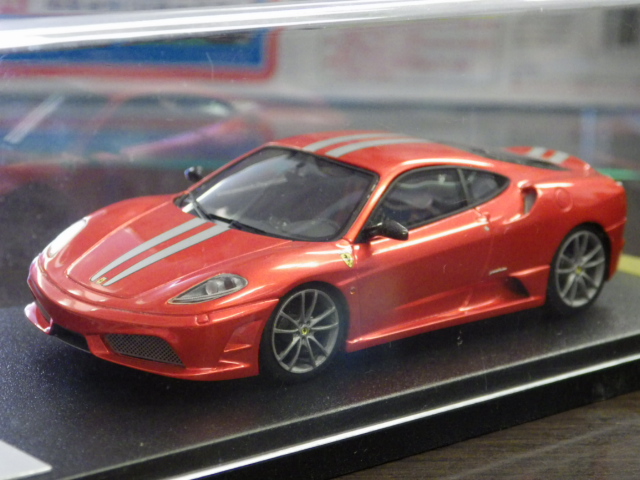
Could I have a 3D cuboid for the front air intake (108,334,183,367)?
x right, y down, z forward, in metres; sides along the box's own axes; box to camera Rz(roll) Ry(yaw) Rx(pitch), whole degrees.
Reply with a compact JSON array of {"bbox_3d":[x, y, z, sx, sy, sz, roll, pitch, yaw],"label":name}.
[{"bbox_3d":[-0.024,0.015,0.260,0.012,0.004,0.002,12,16,32],"label":"front air intake"}]

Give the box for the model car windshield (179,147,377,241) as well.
[{"bbox_3d":[-0.007,-0.008,0.285,0.021,0.009,0.035,-10,19,-43],"label":"model car windshield"}]

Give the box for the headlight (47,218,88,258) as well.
[{"bbox_3d":[-0.038,0.000,0.281,0.010,0.004,0.006,-10,19,-43],"label":"headlight"}]

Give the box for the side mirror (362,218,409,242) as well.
[{"bbox_3d":[0.010,-0.001,0.272,0.004,0.003,0.007,-10,19,-43],"label":"side mirror"}]

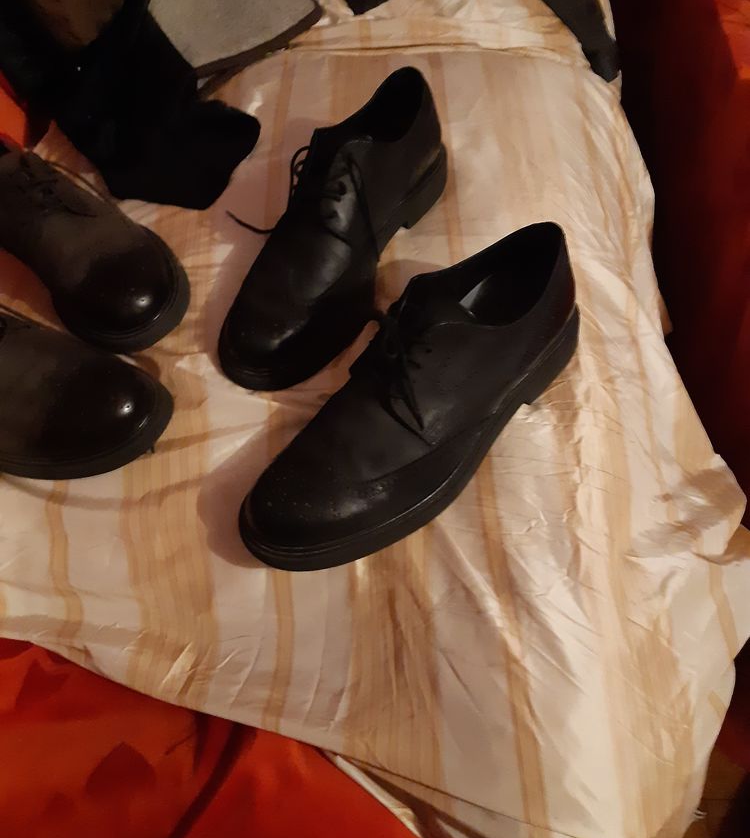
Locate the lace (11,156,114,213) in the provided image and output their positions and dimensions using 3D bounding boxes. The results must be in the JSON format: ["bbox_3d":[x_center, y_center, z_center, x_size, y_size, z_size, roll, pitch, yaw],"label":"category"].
[{"bbox_3d":[-0.270,-0.196,0.647,0.080,0.045,0.060,34,65,27],"label":"lace"}]

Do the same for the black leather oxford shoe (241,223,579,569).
[{"bbox_3d":[0.030,-0.023,0.514,0.300,0.117,0.106,-37,55,-18],"label":"black leather oxford shoe"}]

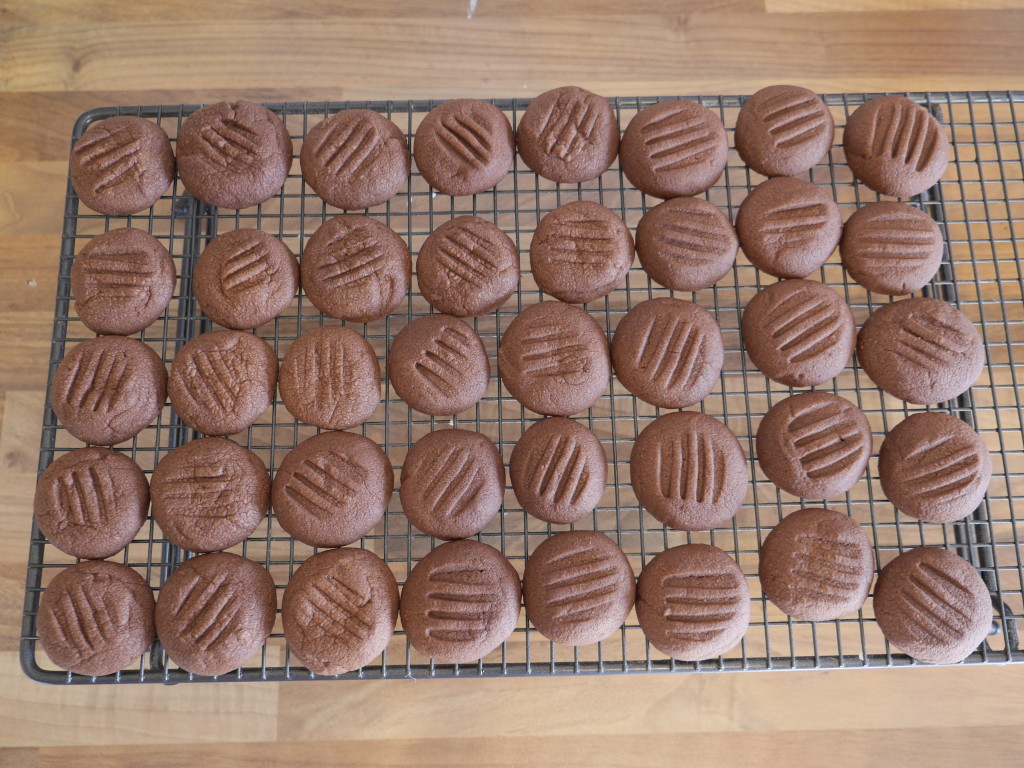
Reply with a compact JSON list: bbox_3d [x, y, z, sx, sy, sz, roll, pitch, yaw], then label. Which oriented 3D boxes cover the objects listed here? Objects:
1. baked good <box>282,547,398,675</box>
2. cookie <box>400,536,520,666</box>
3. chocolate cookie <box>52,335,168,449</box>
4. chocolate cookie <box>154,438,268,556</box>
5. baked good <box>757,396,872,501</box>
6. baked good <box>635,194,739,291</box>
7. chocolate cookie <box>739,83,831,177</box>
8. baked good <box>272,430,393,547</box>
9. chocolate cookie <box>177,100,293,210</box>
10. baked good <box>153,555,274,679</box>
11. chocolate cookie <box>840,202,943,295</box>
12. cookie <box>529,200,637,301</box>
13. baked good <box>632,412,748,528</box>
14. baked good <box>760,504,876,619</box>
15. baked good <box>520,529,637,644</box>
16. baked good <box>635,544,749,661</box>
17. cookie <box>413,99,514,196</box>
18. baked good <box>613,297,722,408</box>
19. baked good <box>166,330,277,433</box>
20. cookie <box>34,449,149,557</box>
[{"bbox_3d":[-0.071,0.093,0.367,0.048,0.015,0.051,-1,77,0],"label":"baked good"},{"bbox_3d":[-0.022,0.091,0.374,0.051,0.015,0.051,-1,77,-1],"label":"cookie"},{"bbox_3d":[-0.177,0.002,0.387,0.050,0.014,0.050,-1,77,-1],"label":"chocolate cookie"},{"bbox_3d":[-0.129,0.047,0.377,0.050,0.015,0.049,-1,77,0],"label":"chocolate cookie"},{"bbox_3d":[0.133,0.027,0.390,0.049,0.015,0.048,-1,77,-1],"label":"baked good"},{"bbox_3d":[0.080,-0.065,0.405,0.047,0.014,0.046,-1,77,-1],"label":"baked good"},{"bbox_3d":[0.131,-0.122,0.424,0.047,0.015,0.048,-1,77,-1],"label":"chocolate cookie"},{"bbox_3d":[-0.076,0.044,0.378,0.051,0.015,0.049,-1,77,0],"label":"baked good"},{"bbox_3d":[-0.129,-0.107,0.413,0.054,0.015,0.055,-1,77,0],"label":"chocolate cookie"},{"bbox_3d":[-0.122,0.095,0.366,0.050,0.015,0.050,-1,77,0],"label":"baked good"},{"bbox_3d":[0.172,-0.062,0.403,0.046,0.015,0.044,-1,77,0],"label":"chocolate cookie"},{"bbox_3d":[0.032,-0.061,0.404,0.048,0.014,0.049,-1,77,-1],"label":"cookie"},{"bbox_3d":[0.077,0.037,0.387,0.050,0.015,0.052,-1,77,-1],"label":"baked good"},{"bbox_3d":[0.130,0.076,0.378,0.049,0.015,0.048,-1,77,-1],"label":"baked good"},{"bbox_3d":[0.028,0.085,0.370,0.046,0.014,0.046,-1,77,-1],"label":"baked good"},{"bbox_3d":[0.075,0.091,0.369,0.047,0.014,0.047,-1,77,-1],"label":"baked good"},{"bbox_3d":[-0.023,-0.111,0.414,0.048,0.015,0.049,-1,77,0],"label":"cookie"},{"bbox_3d":[0.070,-0.015,0.399,0.051,0.015,0.052,-1,77,-1],"label":"baked good"},{"bbox_3d":[-0.127,-0.001,0.388,0.047,0.014,0.047,-1,77,-1],"label":"baked good"},{"bbox_3d":[-0.178,0.050,0.376,0.048,0.015,0.048,-1,77,0],"label":"cookie"}]

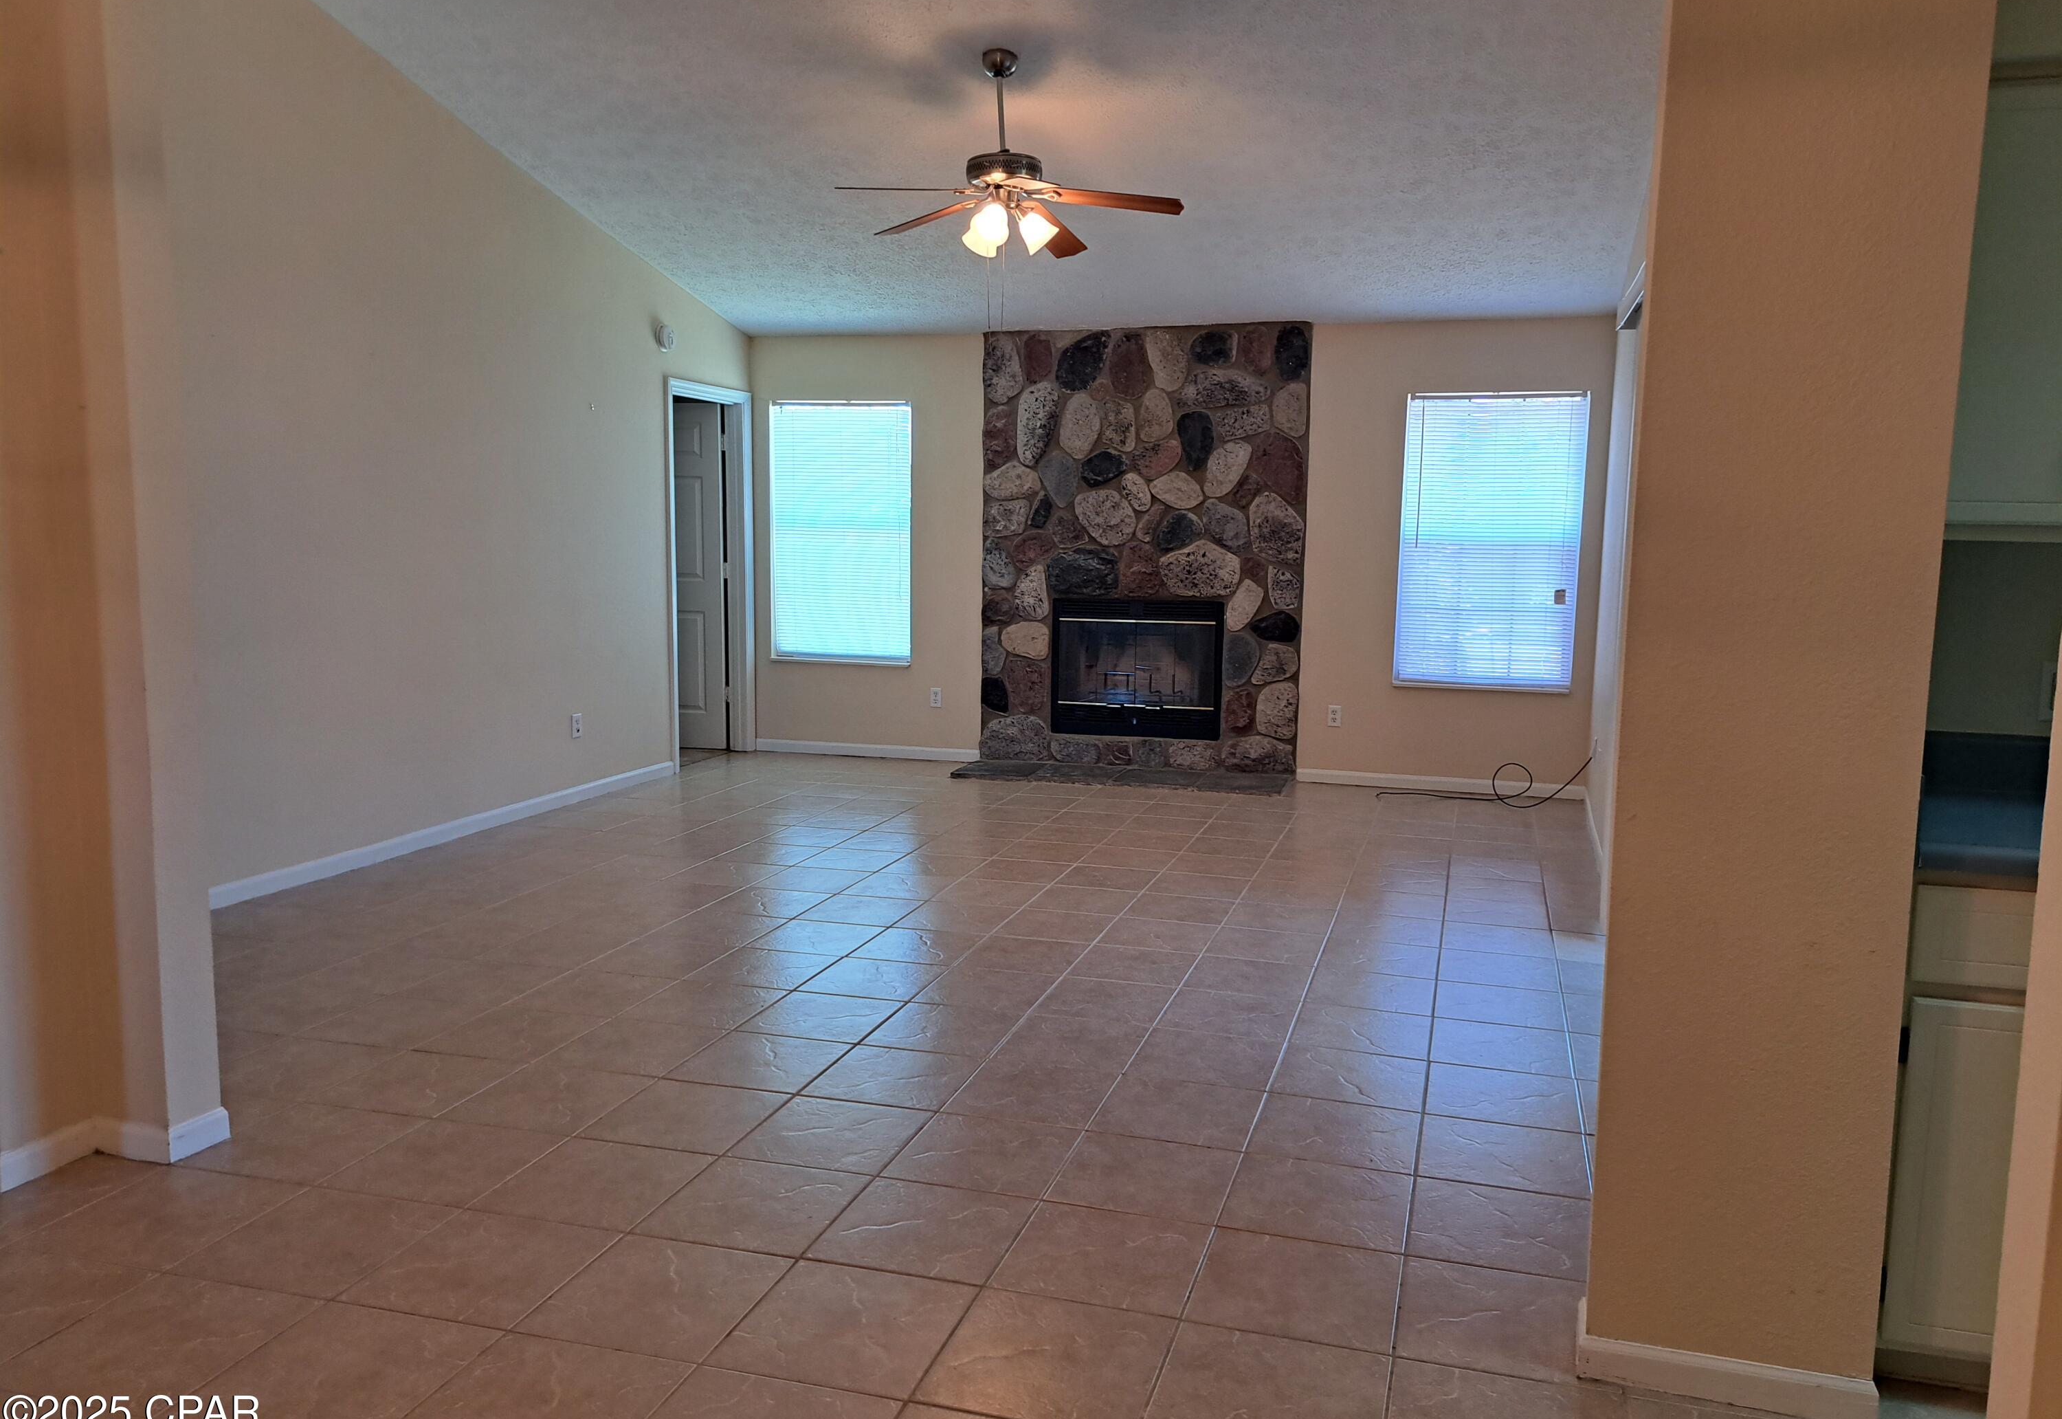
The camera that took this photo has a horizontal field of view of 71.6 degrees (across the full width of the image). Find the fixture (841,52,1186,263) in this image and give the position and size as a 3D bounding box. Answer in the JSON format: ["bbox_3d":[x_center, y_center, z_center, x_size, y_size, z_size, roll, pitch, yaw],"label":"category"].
[{"bbox_3d":[-0.076,-2.016,5.216,1.280,0.740,1.270,3,7,17],"label":"fixture"}]

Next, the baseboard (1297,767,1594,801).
[{"bbox_3d":[2.131,0.396,7.487,1.440,0.072,0.016,3,7,17],"label":"baseboard"}]

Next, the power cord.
[{"bbox_3d":[2.256,0.336,7.167,1.020,0.260,0.330,3,7,17],"label":"power cord"}]

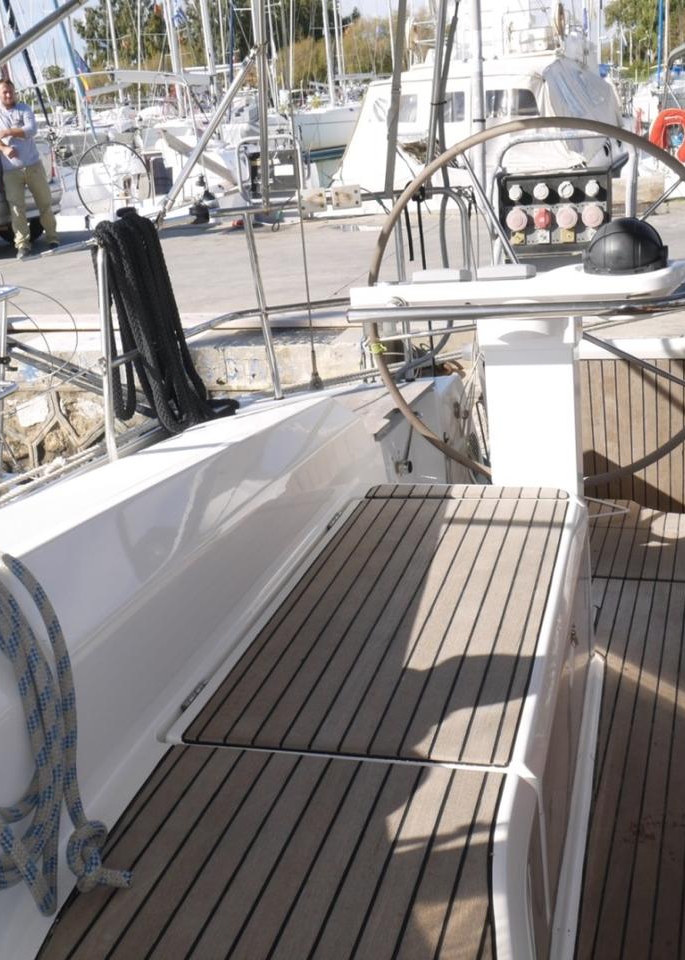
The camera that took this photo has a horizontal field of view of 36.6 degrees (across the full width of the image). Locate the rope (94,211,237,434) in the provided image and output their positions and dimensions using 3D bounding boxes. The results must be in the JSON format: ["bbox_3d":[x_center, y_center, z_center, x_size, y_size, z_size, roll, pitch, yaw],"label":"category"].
[{"bbox_3d":[-0.483,-0.432,2.840,0.180,0.560,0.340,10,25,34],"label":"rope"}]

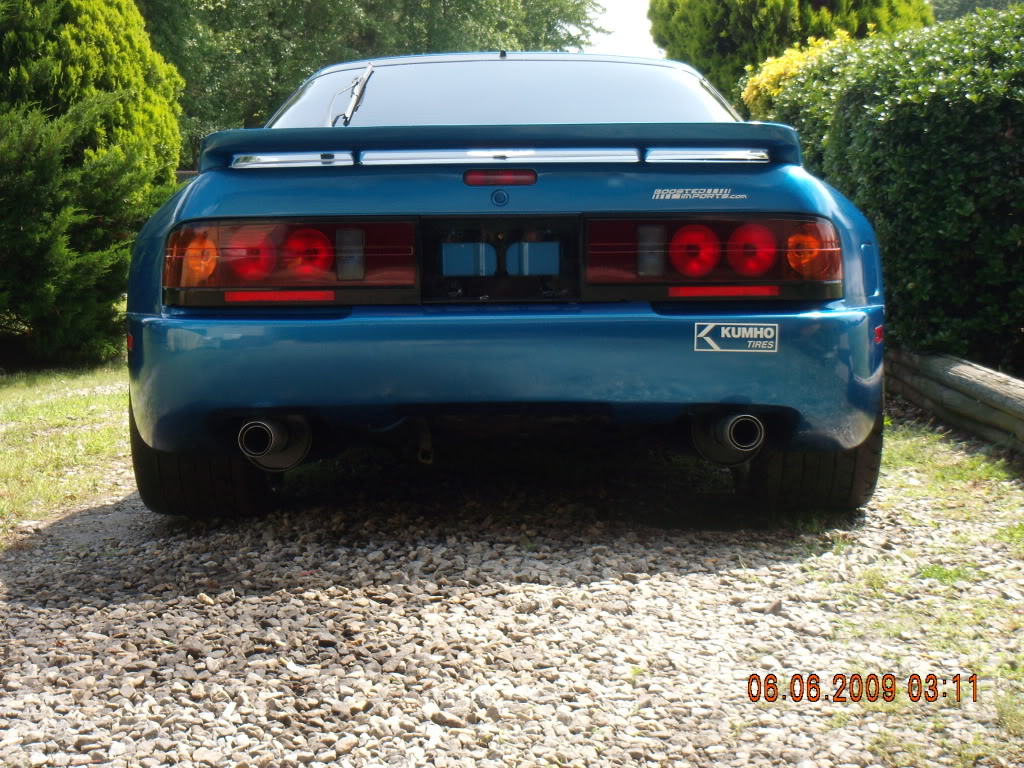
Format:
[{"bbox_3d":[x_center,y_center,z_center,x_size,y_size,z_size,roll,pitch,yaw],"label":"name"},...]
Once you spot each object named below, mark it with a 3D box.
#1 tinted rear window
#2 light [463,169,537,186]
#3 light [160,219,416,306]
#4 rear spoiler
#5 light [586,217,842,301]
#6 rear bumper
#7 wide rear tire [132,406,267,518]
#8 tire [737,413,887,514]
[{"bbox_3d":[-0.028,-0.712,4.616,1.190,0.120,0.970,0,25,0],"label":"tinted rear window"},{"bbox_3d":[-0.029,-0.447,3.860,0.160,0.042,0.040,0,10,0],"label":"light"},{"bbox_3d":[-0.490,-0.265,3.896,0.565,0.188,0.130,0,10,0],"label":"light"},{"bbox_3d":[-0.026,-0.536,4.007,1.360,0.110,0.250,0,10,0],"label":"rear spoiler"},{"bbox_3d":[0.446,-0.272,3.896,0.565,0.188,0.130,0,10,0],"label":"light"},{"bbox_3d":[-0.018,-0.036,4.052,1.790,0.350,0.520,0,10,0],"label":"rear bumper"},{"bbox_3d":[-0.800,0.029,4.742,0.300,0.635,0.635,0,10,0],"label":"wide rear tire"},{"bbox_3d":[0.775,0.016,4.742,0.300,0.635,0.635,0,10,0],"label":"tire"}]

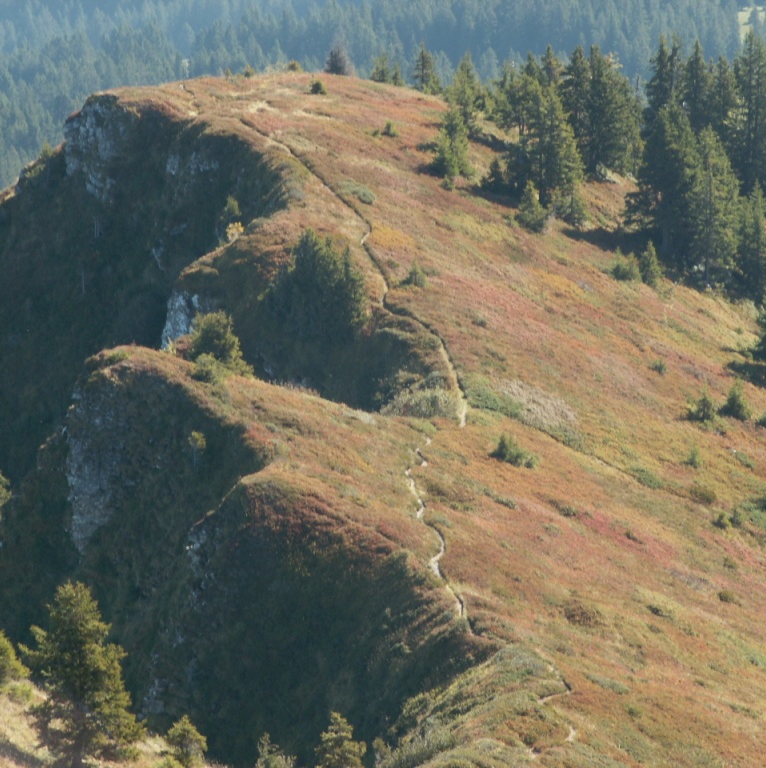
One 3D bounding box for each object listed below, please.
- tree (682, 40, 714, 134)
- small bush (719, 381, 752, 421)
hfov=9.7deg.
[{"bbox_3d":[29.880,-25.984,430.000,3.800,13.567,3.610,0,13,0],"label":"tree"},{"bbox_3d":[28.661,1.342,368.000,2.602,3.053,2.472,0,13,0],"label":"small bush"}]

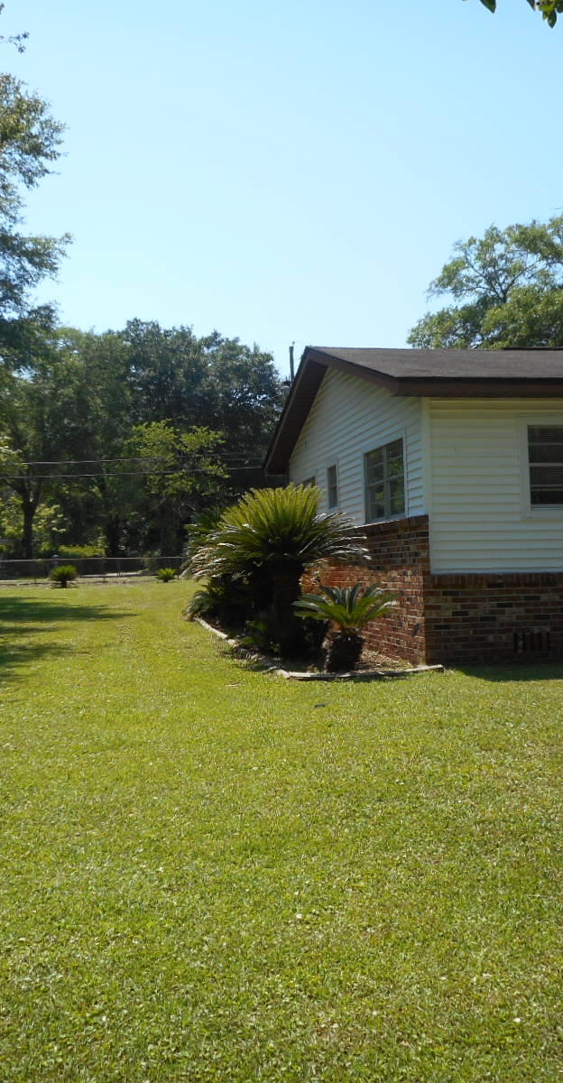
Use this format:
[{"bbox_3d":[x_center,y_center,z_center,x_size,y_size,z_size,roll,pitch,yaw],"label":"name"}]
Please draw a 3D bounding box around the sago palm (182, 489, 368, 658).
[{"bbox_3d":[-0.060,0.335,12.400,2.130,2.020,2.100,-1,-2,-6],"label":"sago palm"}]

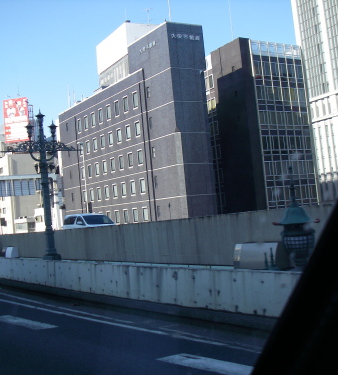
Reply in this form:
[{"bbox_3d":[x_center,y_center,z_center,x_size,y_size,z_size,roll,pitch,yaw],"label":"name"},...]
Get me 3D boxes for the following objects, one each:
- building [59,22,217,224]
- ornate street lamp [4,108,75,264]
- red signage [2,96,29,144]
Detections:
[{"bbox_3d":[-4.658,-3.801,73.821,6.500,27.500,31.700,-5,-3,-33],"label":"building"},{"bbox_3d":[-3.048,-0.037,13.600,1.950,3.800,0.550,-5,-3,-33],"label":"ornate street lamp"},{"bbox_3d":[-37.397,-16.423,135.247,6.300,10.500,0.600,-6,-2,8],"label":"red signage"}]

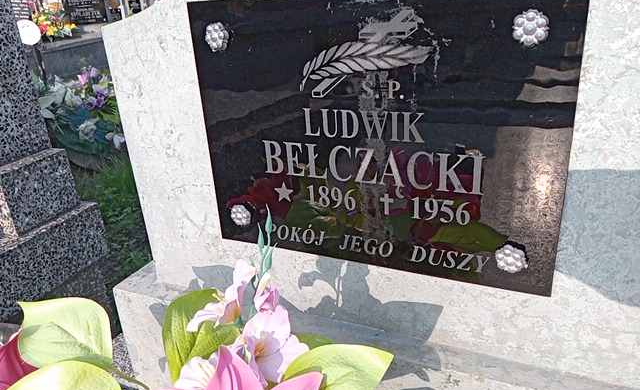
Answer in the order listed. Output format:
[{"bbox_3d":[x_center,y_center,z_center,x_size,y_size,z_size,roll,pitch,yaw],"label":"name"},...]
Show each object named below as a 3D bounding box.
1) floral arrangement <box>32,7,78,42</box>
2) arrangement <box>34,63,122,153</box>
[{"bbox_3d":[-3.128,-2.009,6.100,0.450,0.360,0.380,-14,24,-23],"label":"floral arrangement"},{"bbox_3d":[-1.267,-0.444,2.750,0.470,0.380,0.400,-14,24,-22],"label":"arrangement"}]

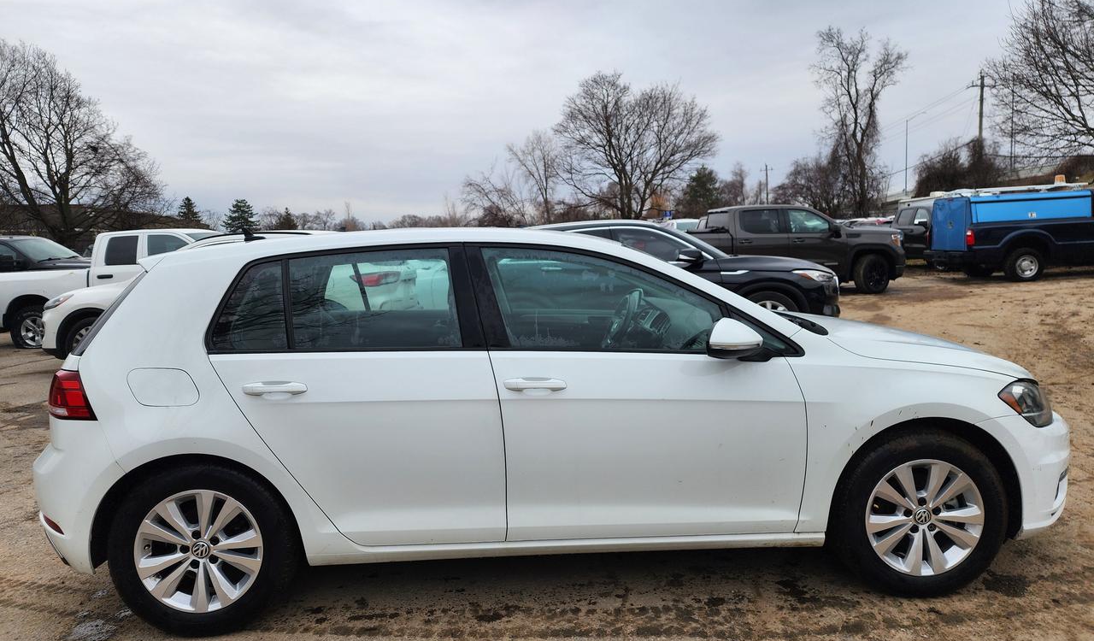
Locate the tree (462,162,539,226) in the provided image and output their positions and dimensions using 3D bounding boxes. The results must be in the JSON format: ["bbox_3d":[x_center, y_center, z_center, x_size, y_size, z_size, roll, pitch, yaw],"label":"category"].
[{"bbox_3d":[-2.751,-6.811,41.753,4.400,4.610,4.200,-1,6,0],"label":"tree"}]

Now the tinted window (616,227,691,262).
[{"bbox_3d":[1.284,-0.884,8.500,1.000,0.430,0.050,-2,-18,-3],"label":"tinted window"}]

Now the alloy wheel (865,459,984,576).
[{"bbox_3d":[1.396,0.723,2.779,0.445,0.445,0.190,-2,5,-3],"label":"alloy wheel"}]

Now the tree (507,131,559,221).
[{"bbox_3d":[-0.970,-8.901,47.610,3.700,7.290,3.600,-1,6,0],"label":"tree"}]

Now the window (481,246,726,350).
[{"bbox_3d":[0.189,-0.085,2.643,0.850,0.440,0.075,-2,-21,-3],"label":"window"}]

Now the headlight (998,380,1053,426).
[{"bbox_3d":[1.869,0.312,2.896,0.450,0.200,0.420,-2,6,-3],"label":"headlight"}]

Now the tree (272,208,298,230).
[{"bbox_3d":[-37.840,-12.094,105.000,4.300,8.281,4.300,-2,6,0],"label":"tree"}]

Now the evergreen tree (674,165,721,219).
[{"bbox_3d":[14.272,-10.202,68.000,4.800,8.939,4.800,-2,6,0],"label":"evergreen tree"}]

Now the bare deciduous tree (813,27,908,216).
[{"bbox_3d":[17.335,-9.798,40.594,5.268,12.775,4.741,1,6,23],"label":"bare deciduous tree"}]

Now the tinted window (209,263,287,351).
[{"bbox_3d":[-1.110,-0.053,2.710,0.280,0.345,0.030,-2,-13,-3],"label":"tinted window"}]

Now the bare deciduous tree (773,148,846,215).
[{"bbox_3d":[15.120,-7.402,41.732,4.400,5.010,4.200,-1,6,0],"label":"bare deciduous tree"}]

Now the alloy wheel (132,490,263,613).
[{"bbox_3d":[-1.237,0.813,2.667,0.445,0.445,0.190,-2,5,-3],"label":"alloy wheel"}]

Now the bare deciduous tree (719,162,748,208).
[{"bbox_3d":[15.336,-9.875,59.677,2.500,6.030,2.400,-1,6,0],"label":"bare deciduous tree"}]

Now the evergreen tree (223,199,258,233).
[{"bbox_3d":[-33.596,-9.346,80.388,3.951,8.343,3.951,-4,6,-22],"label":"evergreen tree"}]

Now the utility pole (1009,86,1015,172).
[{"bbox_3d":[48.225,-19.771,75.456,0.250,9.800,0.250,2,6,32],"label":"utility pole"}]

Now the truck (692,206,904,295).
[{"bbox_3d":[4.761,-1.564,15.916,5.880,1.920,2.080,-1,6,1],"label":"truck"}]

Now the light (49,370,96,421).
[{"bbox_3d":[-1.719,0.263,2.611,0.290,0.180,0.260,-2,5,-3],"label":"light"}]

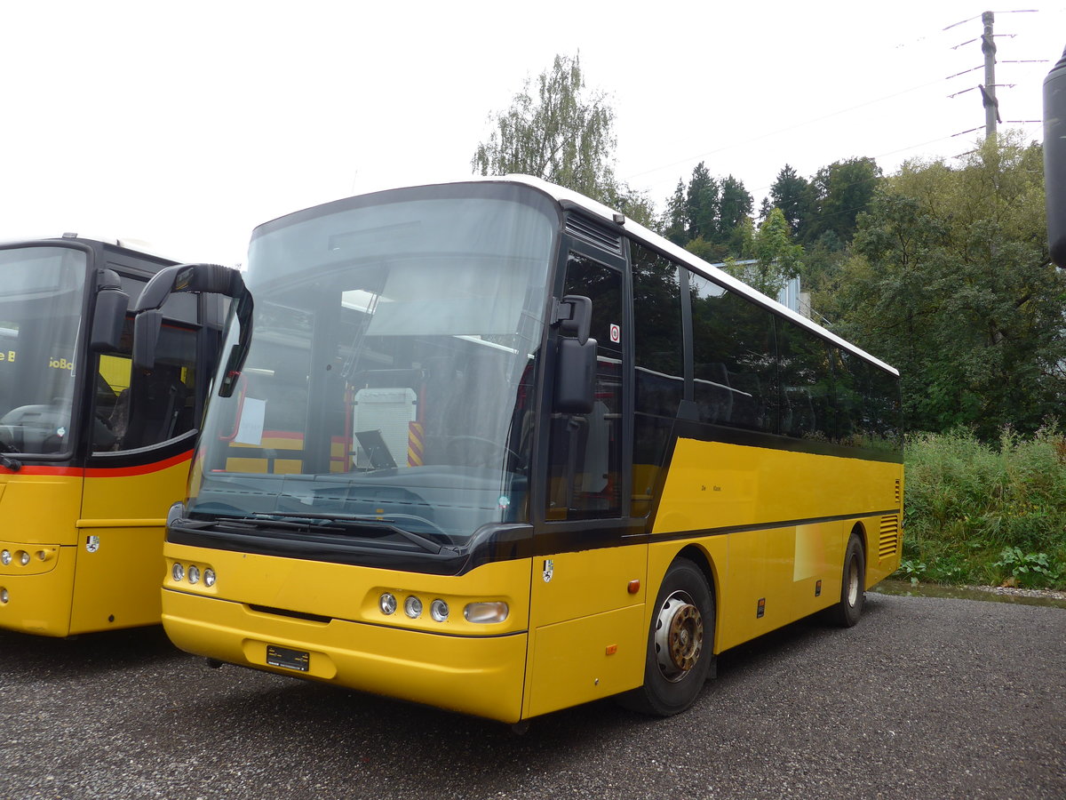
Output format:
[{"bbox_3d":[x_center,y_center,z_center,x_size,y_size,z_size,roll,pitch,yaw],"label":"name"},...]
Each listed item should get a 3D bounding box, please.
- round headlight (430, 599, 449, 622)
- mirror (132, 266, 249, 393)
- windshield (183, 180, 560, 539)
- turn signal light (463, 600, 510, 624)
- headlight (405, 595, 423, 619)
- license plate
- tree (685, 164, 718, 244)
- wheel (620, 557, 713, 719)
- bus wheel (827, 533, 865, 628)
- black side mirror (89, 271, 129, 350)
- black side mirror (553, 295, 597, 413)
[{"bbox_3d":[-0.435,1.004,4.267,0.107,0.107,0.060,0,-5,25],"label":"round headlight"},{"bbox_3d":[-2.206,-0.536,5.770,0.360,0.650,0.480,-1,-5,33],"label":"mirror"},{"bbox_3d":[-1.058,-0.230,5.163,2.420,1.900,0.450,-1,-15,33],"label":"windshield"},{"bbox_3d":[-0.221,1.013,4.293,0.200,0.100,0.080,2,-4,-3],"label":"turn signal light"},{"bbox_3d":[-0.569,1.006,4.346,0.107,0.107,0.060,0,-5,29],"label":"headlight"},{"bbox_3d":[-1.299,1.370,4.746,0.320,0.098,0.020,-1,-5,33],"label":"license plate"},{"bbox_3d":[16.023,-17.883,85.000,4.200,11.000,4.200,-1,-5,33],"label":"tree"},{"bbox_3d":[0.857,1.582,6.025,0.310,1.030,1.030,-1,-6,38],"label":"wheel"},{"bbox_3d":[3.390,1.977,9.940,0.320,1.020,1.020,-1,-5,33],"label":"bus wheel"},{"bbox_3d":[-2.916,-0.594,6.128,0.200,0.530,0.140,-1,-5,33],"label":"black side mirror"},{"bbox_3d":[0.218,-0.229,4.577,0.190,0.580,0.140,-1,-5,33],"label":"black side mirror"}]

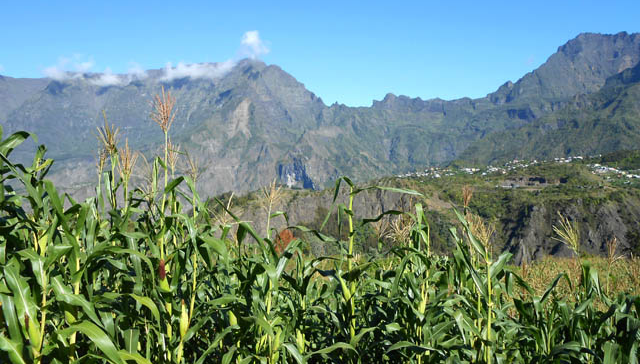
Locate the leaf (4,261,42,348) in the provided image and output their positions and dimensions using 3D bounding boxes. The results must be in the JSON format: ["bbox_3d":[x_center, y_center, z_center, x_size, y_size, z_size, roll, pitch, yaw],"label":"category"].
[{"bbox_3d":[-1.516,0.619,2.450,0.178,0.425,0.160,0,-2,0],"label":"leaf"}]

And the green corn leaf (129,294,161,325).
[{"bbox_3d":[-0.986,0.716,2.700,0.174,0.163,0.140,0,-2,0],"label":"green corn leaf"}]

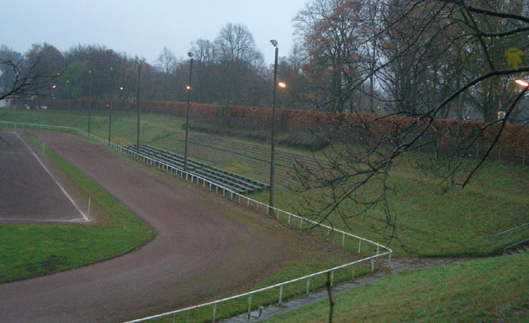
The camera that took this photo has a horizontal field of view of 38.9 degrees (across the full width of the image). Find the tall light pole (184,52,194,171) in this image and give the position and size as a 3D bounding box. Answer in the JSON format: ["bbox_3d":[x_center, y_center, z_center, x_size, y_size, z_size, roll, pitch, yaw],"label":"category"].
[{"bbox_3d":[-7.468,-4.487,72.733,0.550,12.230,0.450,1,4,-21],"label":"tall light pole"}]

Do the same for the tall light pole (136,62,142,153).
[{"bbox_3d":[-15.881,-6.424,94.165,0.550,12.170,0.450,1,4,-21],"label":"tall light pole"}]

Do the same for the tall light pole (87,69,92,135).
[{"bbox_3d":[-31.773,-10.371,135.845,0.550,12.210,0.450,1,4,-21],"label":"tall light pole"}]

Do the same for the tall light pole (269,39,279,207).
[{"bbox_3d":[0.545,-2.305,51.041,0.550,12.060,0.450,1,4,-21],"label":"tall light pole"}]

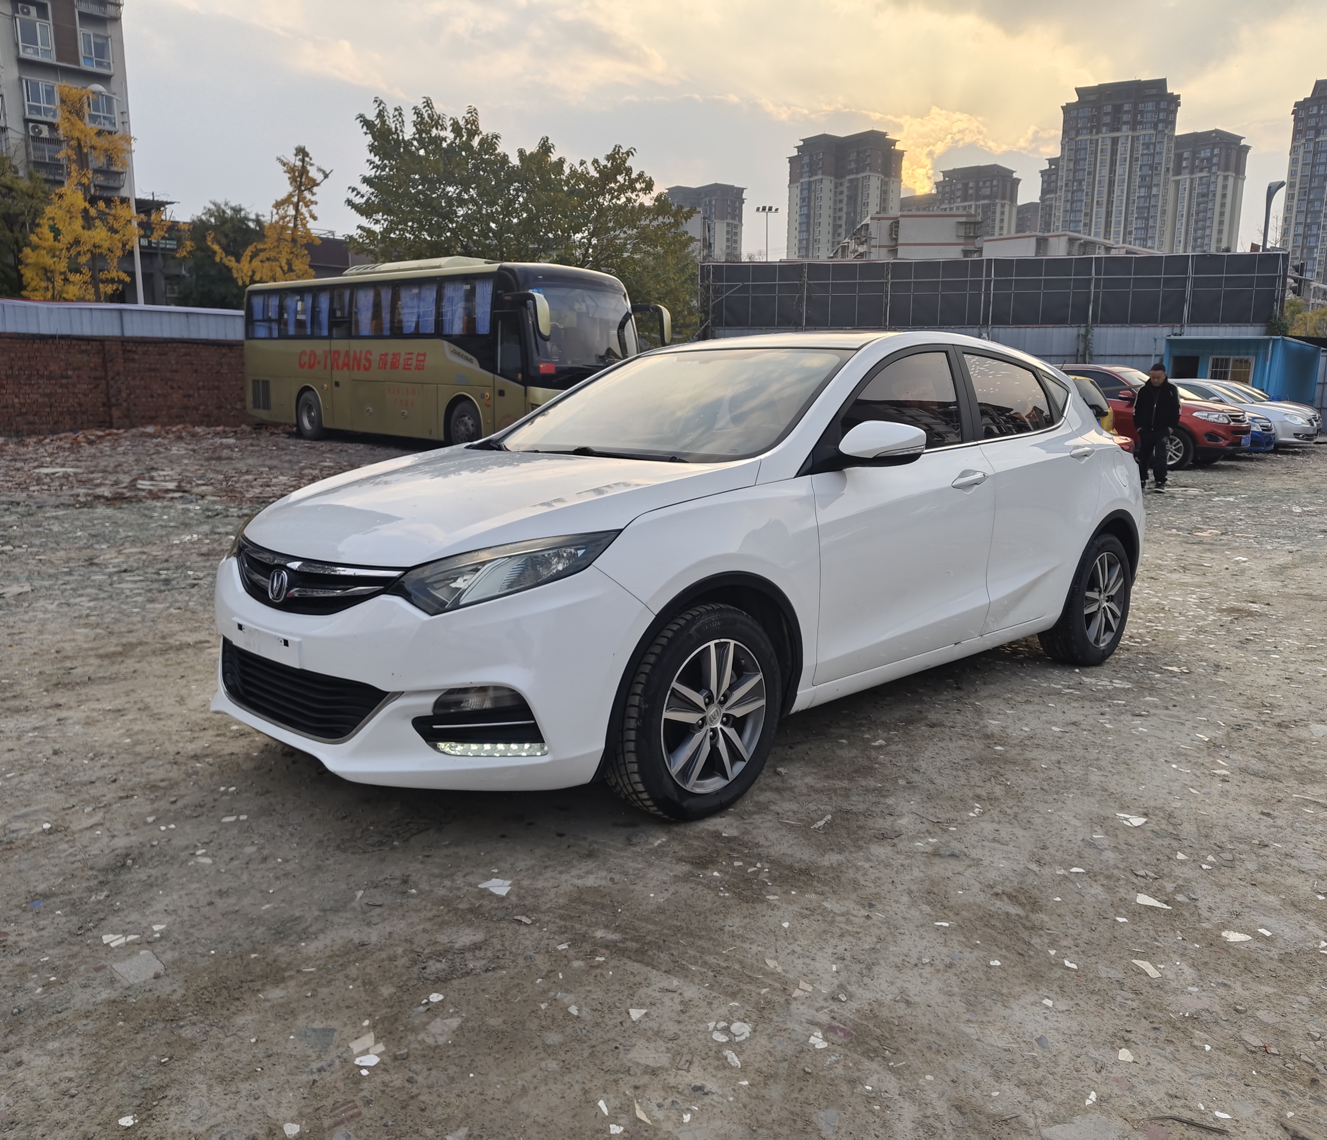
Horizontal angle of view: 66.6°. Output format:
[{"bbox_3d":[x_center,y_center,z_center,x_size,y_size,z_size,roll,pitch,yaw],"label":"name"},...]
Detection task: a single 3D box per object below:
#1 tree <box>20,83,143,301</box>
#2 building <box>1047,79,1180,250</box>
[{"bbox_3d":[-18.233,-9.811,31.744,4.000,10.090,4.000,-5,12,-29],"label":"tree"},{"bbox_3d":[135.916,-99.284,305.703,31.600,88.700,18.000,7,12,31],"label":"building"}]

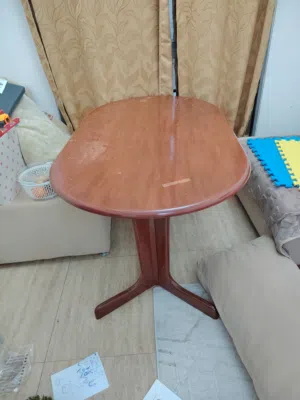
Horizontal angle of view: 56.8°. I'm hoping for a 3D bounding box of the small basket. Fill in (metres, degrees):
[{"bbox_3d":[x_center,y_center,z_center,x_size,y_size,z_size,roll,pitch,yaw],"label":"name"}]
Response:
[{"bbox_3d":[-0.627,-0.111,1.667,0.265,0.110,0.265,-5,39,2],"label":"small basket"}]

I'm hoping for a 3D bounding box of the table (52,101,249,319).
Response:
[{"bbox_3d":[0.017,-0.001,1.571,0.840,0.750,1.100,-3,39,4],"label":"table"}]

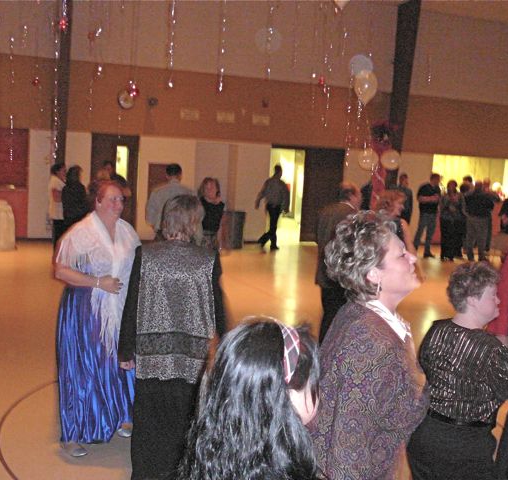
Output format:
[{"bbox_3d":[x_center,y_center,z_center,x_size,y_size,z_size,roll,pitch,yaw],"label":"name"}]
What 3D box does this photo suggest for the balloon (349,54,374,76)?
[{"bbox_3d":[1.562,-2.535,9.400,0.340,0.340,0.320,3,6,0],"label":"balloon"}]

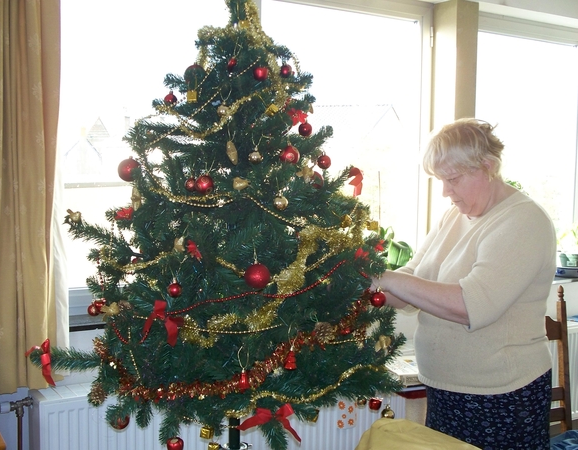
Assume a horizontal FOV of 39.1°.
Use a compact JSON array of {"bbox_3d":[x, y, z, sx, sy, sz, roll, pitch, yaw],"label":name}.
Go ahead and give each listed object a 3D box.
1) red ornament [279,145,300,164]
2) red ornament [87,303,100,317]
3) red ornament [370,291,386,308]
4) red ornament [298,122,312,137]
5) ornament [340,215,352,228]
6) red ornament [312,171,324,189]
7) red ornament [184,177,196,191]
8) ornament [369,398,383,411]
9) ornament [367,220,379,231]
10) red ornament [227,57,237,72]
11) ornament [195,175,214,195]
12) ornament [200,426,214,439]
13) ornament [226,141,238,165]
[{"bbox_3d":[0.001,-0.173,1.990,0.049,0.051,0.049,1,5,0],"label":"red ornament"},{"bbox_3d":[-0.508,0.222,2.120,0.031,0.034,0.031,1,4,0],"label":"red ornament"},{"bbox_3d":[0.226,0.190,2.080,0.038,0.045,0.038,1,4,0],"label":"red ornament"},{"bbox_3d":[0.037,-0.230,1.960,0.033,0.034,0.033,1,4,0],"label":"red ornament"},{"bbox_3d":[0.140,-0.009,2.020,0.028,0.031,0.027,1,5,4],"label":"ornament"},{"bbox_3d":[0.069,-0.112,2.040,0.042,0.044,0.042,1,4,0],"label":"red ornament"},{"bbox_3d":[-0.250,-0.104,2.050,0.030,0.033,0.030,1,5,0],"label":"red ornament"},{"bbox_3d":[0.267,0.551,2.500,0.038,0.038,0.038,1,4,0],"label":"ornament"},{"bbox_3d":[0.217,0.001,2.090,0.028,0.026,0.026,0,5,-6],"label":"ornament"},{"bbox_3d":[-0.142,-0.404,2.050,0.021,0.039,0.021,1,5,0],"label":"red ornament"},{"bbox_3d":[-0.209,-0.100,2.020,0.045,0.048,0.045,1,5,0],"label":"ornament"},{"bbox_3d":[-0.223,0.560,2.200,0.028,0.030,0.028,3,4,24],"label":"ornament"},{"bbox_3d":[-0.145,-0.183,2.070,0.027,0.062,0.025,-12,4,0],"label":"ornament"}]

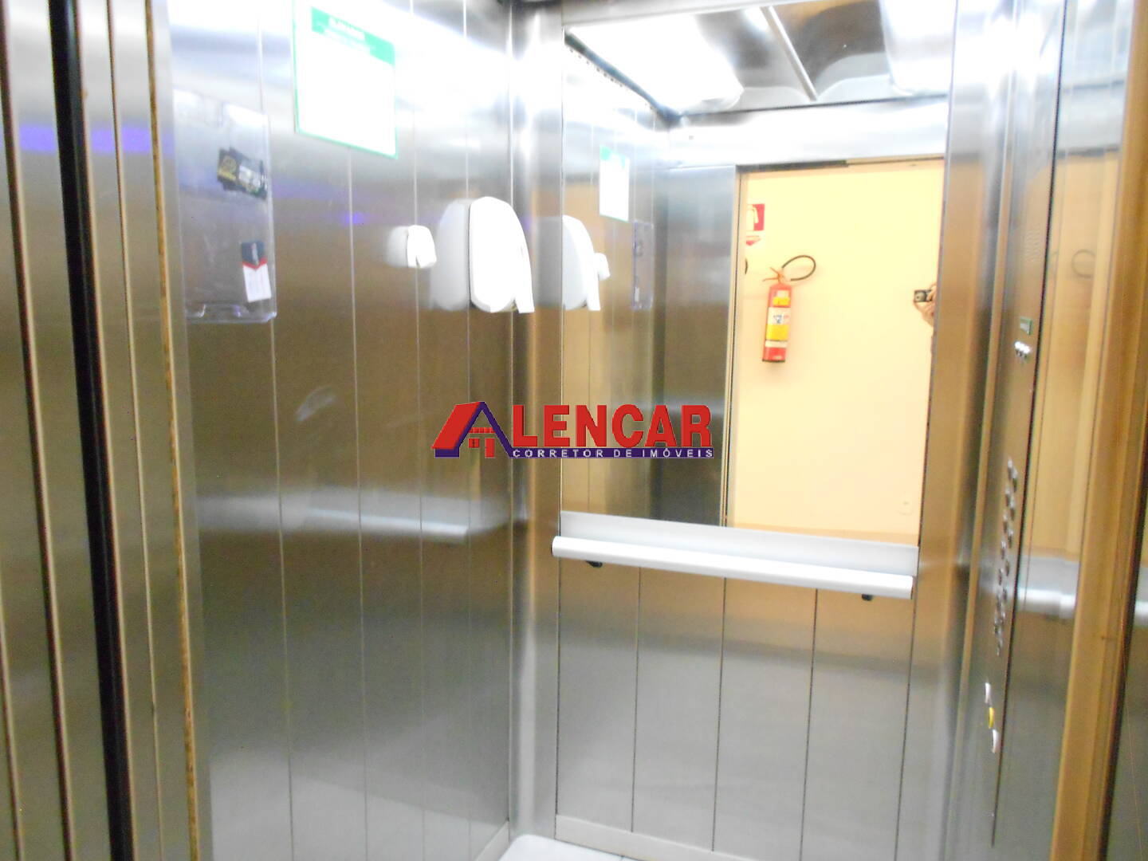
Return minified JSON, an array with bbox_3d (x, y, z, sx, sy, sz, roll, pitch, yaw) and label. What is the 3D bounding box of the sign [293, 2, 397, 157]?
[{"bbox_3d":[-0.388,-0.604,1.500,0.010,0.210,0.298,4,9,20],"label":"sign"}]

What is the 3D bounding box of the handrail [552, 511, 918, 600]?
[{"bbox_3d":[0.364,0.300,2.114,0.885,0.110,0.078,4,9,20],"label":"handrail"}]

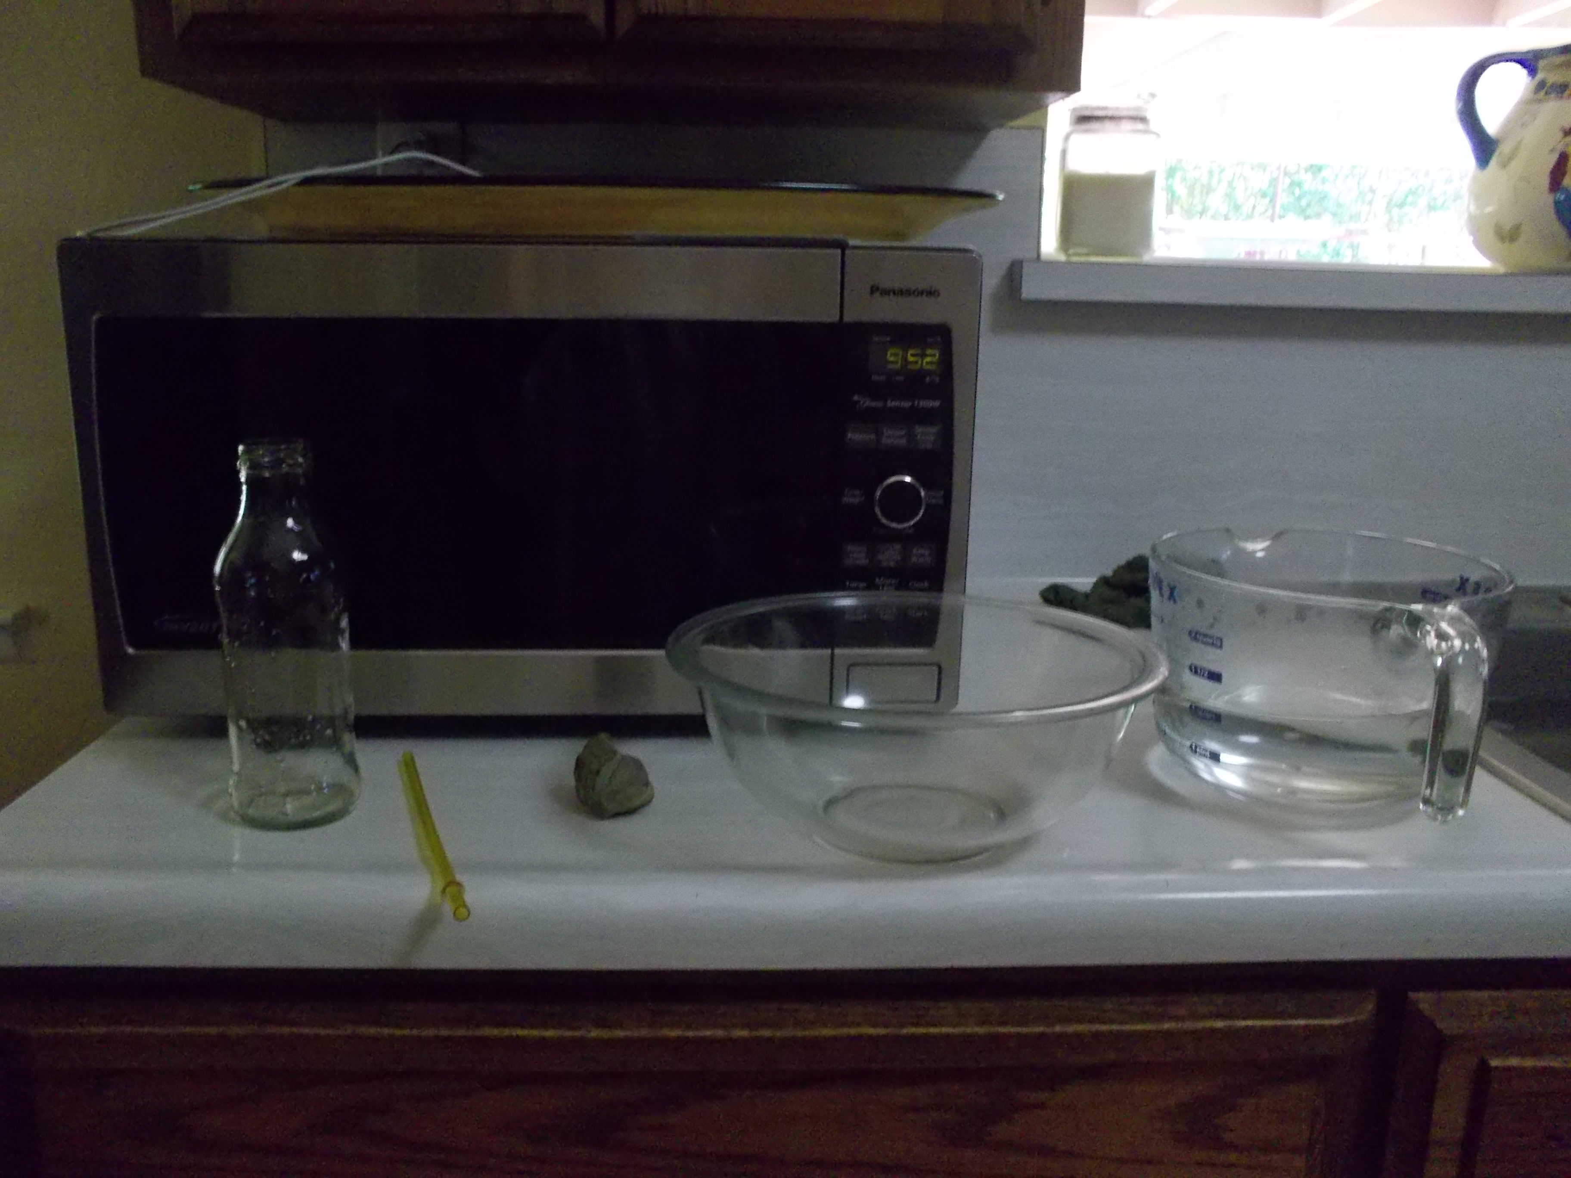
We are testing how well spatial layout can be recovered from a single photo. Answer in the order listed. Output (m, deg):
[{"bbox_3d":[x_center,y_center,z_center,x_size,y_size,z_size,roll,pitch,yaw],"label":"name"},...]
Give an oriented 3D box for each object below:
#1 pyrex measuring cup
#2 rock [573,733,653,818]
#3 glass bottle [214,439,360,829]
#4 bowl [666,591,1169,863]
[{"bbox_3d":[0.308,0.051,0.742,0.191,0.129,0.247,-1,14,-6],"label":"pyrex measuring cup"},{"bbox_3d":[-0.091,0.101,0.708,0.042,0.037,0.040,1,14,0],"label":"rock"},{"bbox_3d":[-0.264,0.022,0.689,0.066,0.195,0.066,1,14,0],"label":"glass bottle"},{"bbox_3d":[0.066,0.075,0.698,0.256,0.097,0.256,1,14,0],"label":"bowl"}]

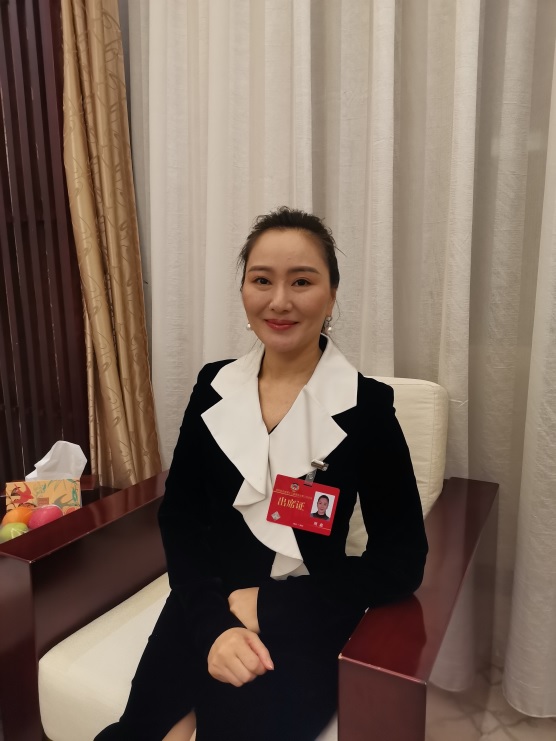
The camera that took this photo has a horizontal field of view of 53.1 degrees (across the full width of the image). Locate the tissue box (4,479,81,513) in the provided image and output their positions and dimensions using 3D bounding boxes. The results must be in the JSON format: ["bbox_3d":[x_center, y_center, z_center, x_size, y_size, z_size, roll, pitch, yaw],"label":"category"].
[{"bbox_3d":[-0.582,0.318,1.406,0.174,0.100,0.100,-2,3,-14],"label":"tissue box"}]

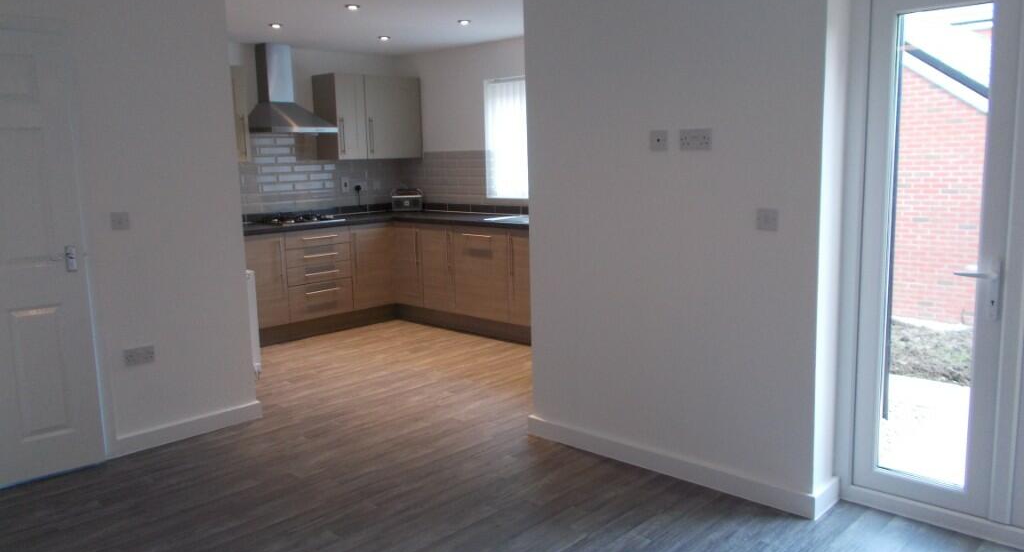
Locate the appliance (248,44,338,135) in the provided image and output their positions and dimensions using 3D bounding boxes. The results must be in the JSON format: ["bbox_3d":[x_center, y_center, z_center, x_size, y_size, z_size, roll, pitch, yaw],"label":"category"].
[{"bbox_3d":[-1.809,-1.497,6.148,0.500,0.712,0.600,7,12,42],"label":"appliance"}]

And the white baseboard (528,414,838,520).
[{"bbox_3d":[0.718,0.822,3.567,1.480,0.092,0.240,7,12,42],"label":"white baseboard"}]

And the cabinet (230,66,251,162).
[{"bbox_3d":[-2.249,-1.216,5.826,0.333,0.716,0.345,7,12,42],"label":"cabinet"}]

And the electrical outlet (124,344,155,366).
[{"bbox_3d":[-1.854,0.402,3.837,0.010,0.087,0.147,7,12,42],"label":"electrical outlet"}]

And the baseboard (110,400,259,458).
[{"bbox_3d":[-1.692,0.799,4.066,0.018,0.089,0.780,7,12,42],"label":"baseboard"}]

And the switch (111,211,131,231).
[{"bbox_3d":[-1.887,-0.264,3.712,0.010,0.087,0.087,7,12,42],"label":"switch"}]

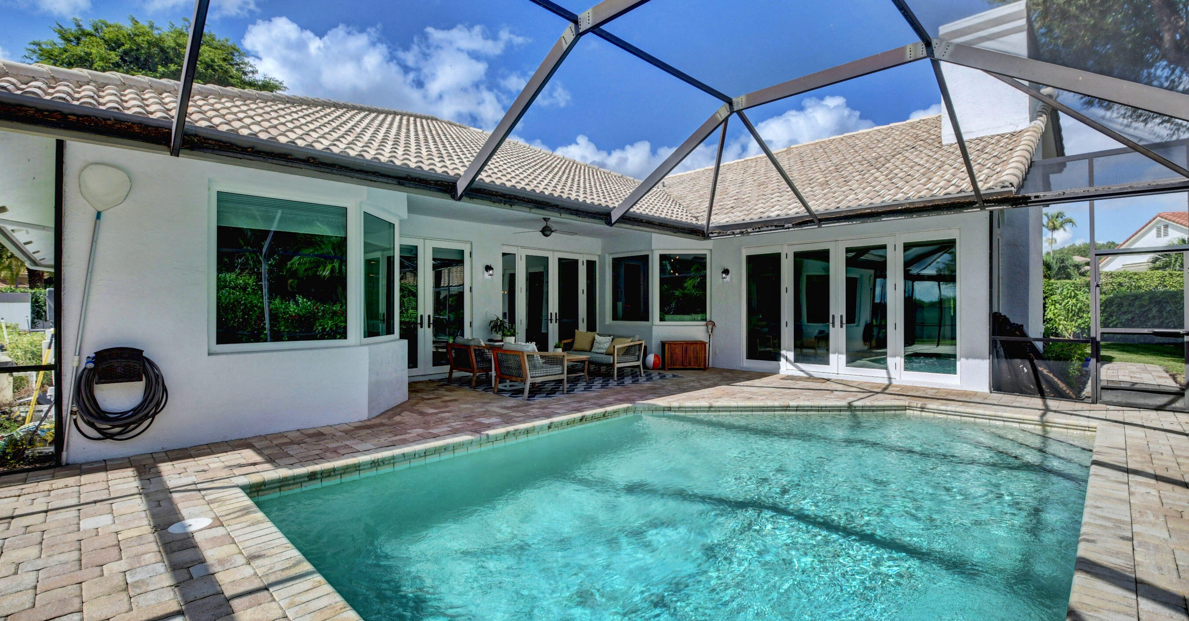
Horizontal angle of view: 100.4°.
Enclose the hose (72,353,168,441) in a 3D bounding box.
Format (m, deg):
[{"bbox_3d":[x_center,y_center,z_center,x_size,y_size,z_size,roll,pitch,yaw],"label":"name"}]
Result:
[{"bbox_3d":[-4.042,0.708,4.244,0.581,0.775,0.200,0,0,-43],"label":"hose"}]

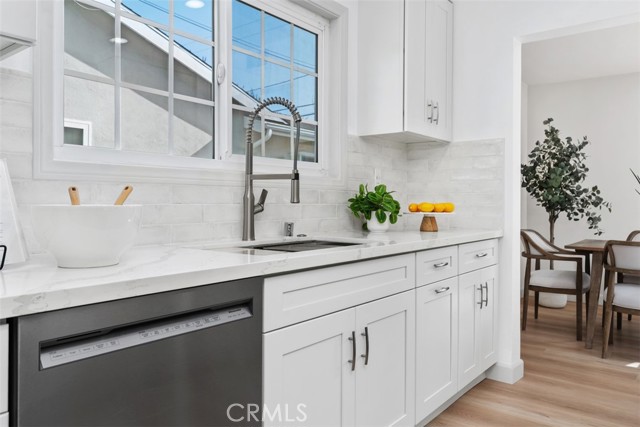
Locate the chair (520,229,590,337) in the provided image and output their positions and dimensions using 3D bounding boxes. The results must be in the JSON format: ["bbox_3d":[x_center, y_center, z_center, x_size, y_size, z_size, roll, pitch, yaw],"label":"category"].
[{"bbox_3d":[2.047,0.584,4.034,0.570,0.840,0.570,1,1,39],"label":"chair"}]

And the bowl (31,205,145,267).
[{"bbox_3d":[-0.606,0.055,1.210,0.260,0.158,0.260,0,1,0],"label":"bowl"}]

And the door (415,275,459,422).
[{"bbox_3d":[0.560,0.632,2.225,0.022,0.612,0.454,1,2,40],"label":"door"}]

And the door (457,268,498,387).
[{"bbox_3d":[0.895,0.624,2.631,0.022,0.612,0.593,1,2,40],"label":"door"}]

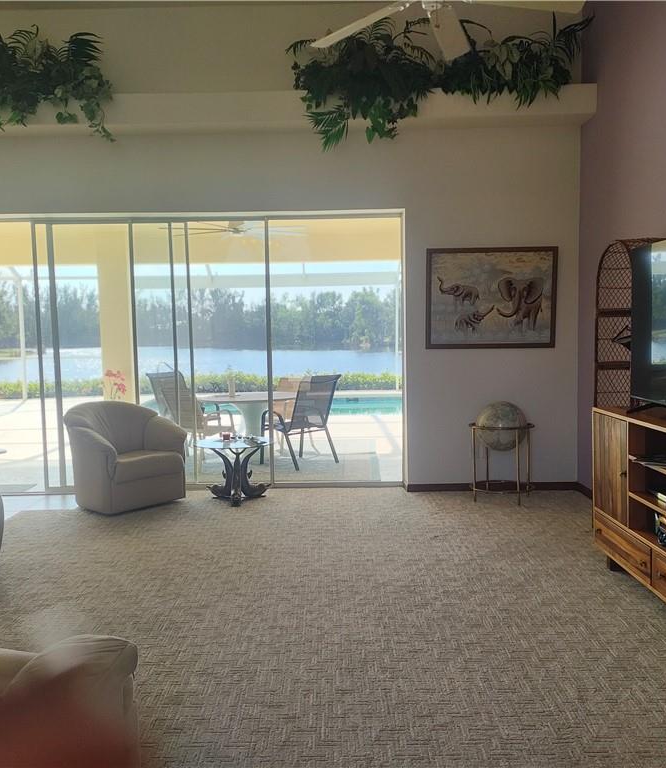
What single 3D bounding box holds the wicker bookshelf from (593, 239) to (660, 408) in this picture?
[{"bbox_3d":[1.952,0.076,4.728,0.328,1.961,0.590,-1,4,-1],"label":"wicker bookshelf"}]

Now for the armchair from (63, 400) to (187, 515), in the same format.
[{"bbox_3d":[-1.784,0.591,6.261,0.790,0.840,0.800,3,6,44],"label":"armchair"}]

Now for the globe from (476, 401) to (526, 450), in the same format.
[{"bbox_3d":[1.399,0.348,6.128,0.410,0.410,0.410,-1,4,-1],"label":"globe"}]

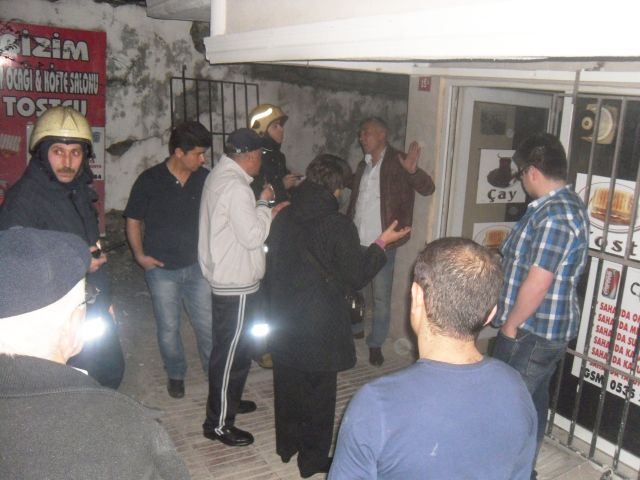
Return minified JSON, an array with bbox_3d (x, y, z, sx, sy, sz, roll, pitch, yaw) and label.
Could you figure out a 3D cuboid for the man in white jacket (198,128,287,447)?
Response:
[{"bbox_3d":[-0.448,0.268,3.506,0.480,1.710,0.520,-1,15,-10],"label":"man in white jacket"}]

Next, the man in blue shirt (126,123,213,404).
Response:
[{"bbox_3d":[-0.885,0.143,3.898,0.550,1.720,0.360,-3,16,-19],"label":"man in blue shirt"}]

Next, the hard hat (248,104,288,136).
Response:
[{"bbox_3d":[-0.337,-0.785,4.113,0.270,0.205,0.225,8,16,21],"label":"hard hat"}]

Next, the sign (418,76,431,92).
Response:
[{"bbox_3d":[0.715,-1.063,4.292,0.012,0.100,0.130,-7,17,-29],"label":"sign"}]

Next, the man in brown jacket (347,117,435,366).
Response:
[{"bbox_3d":[0.455,0.015,4.514,0.580,1.740,0.420,11,17,29],"label":"man in brown jacket"}]

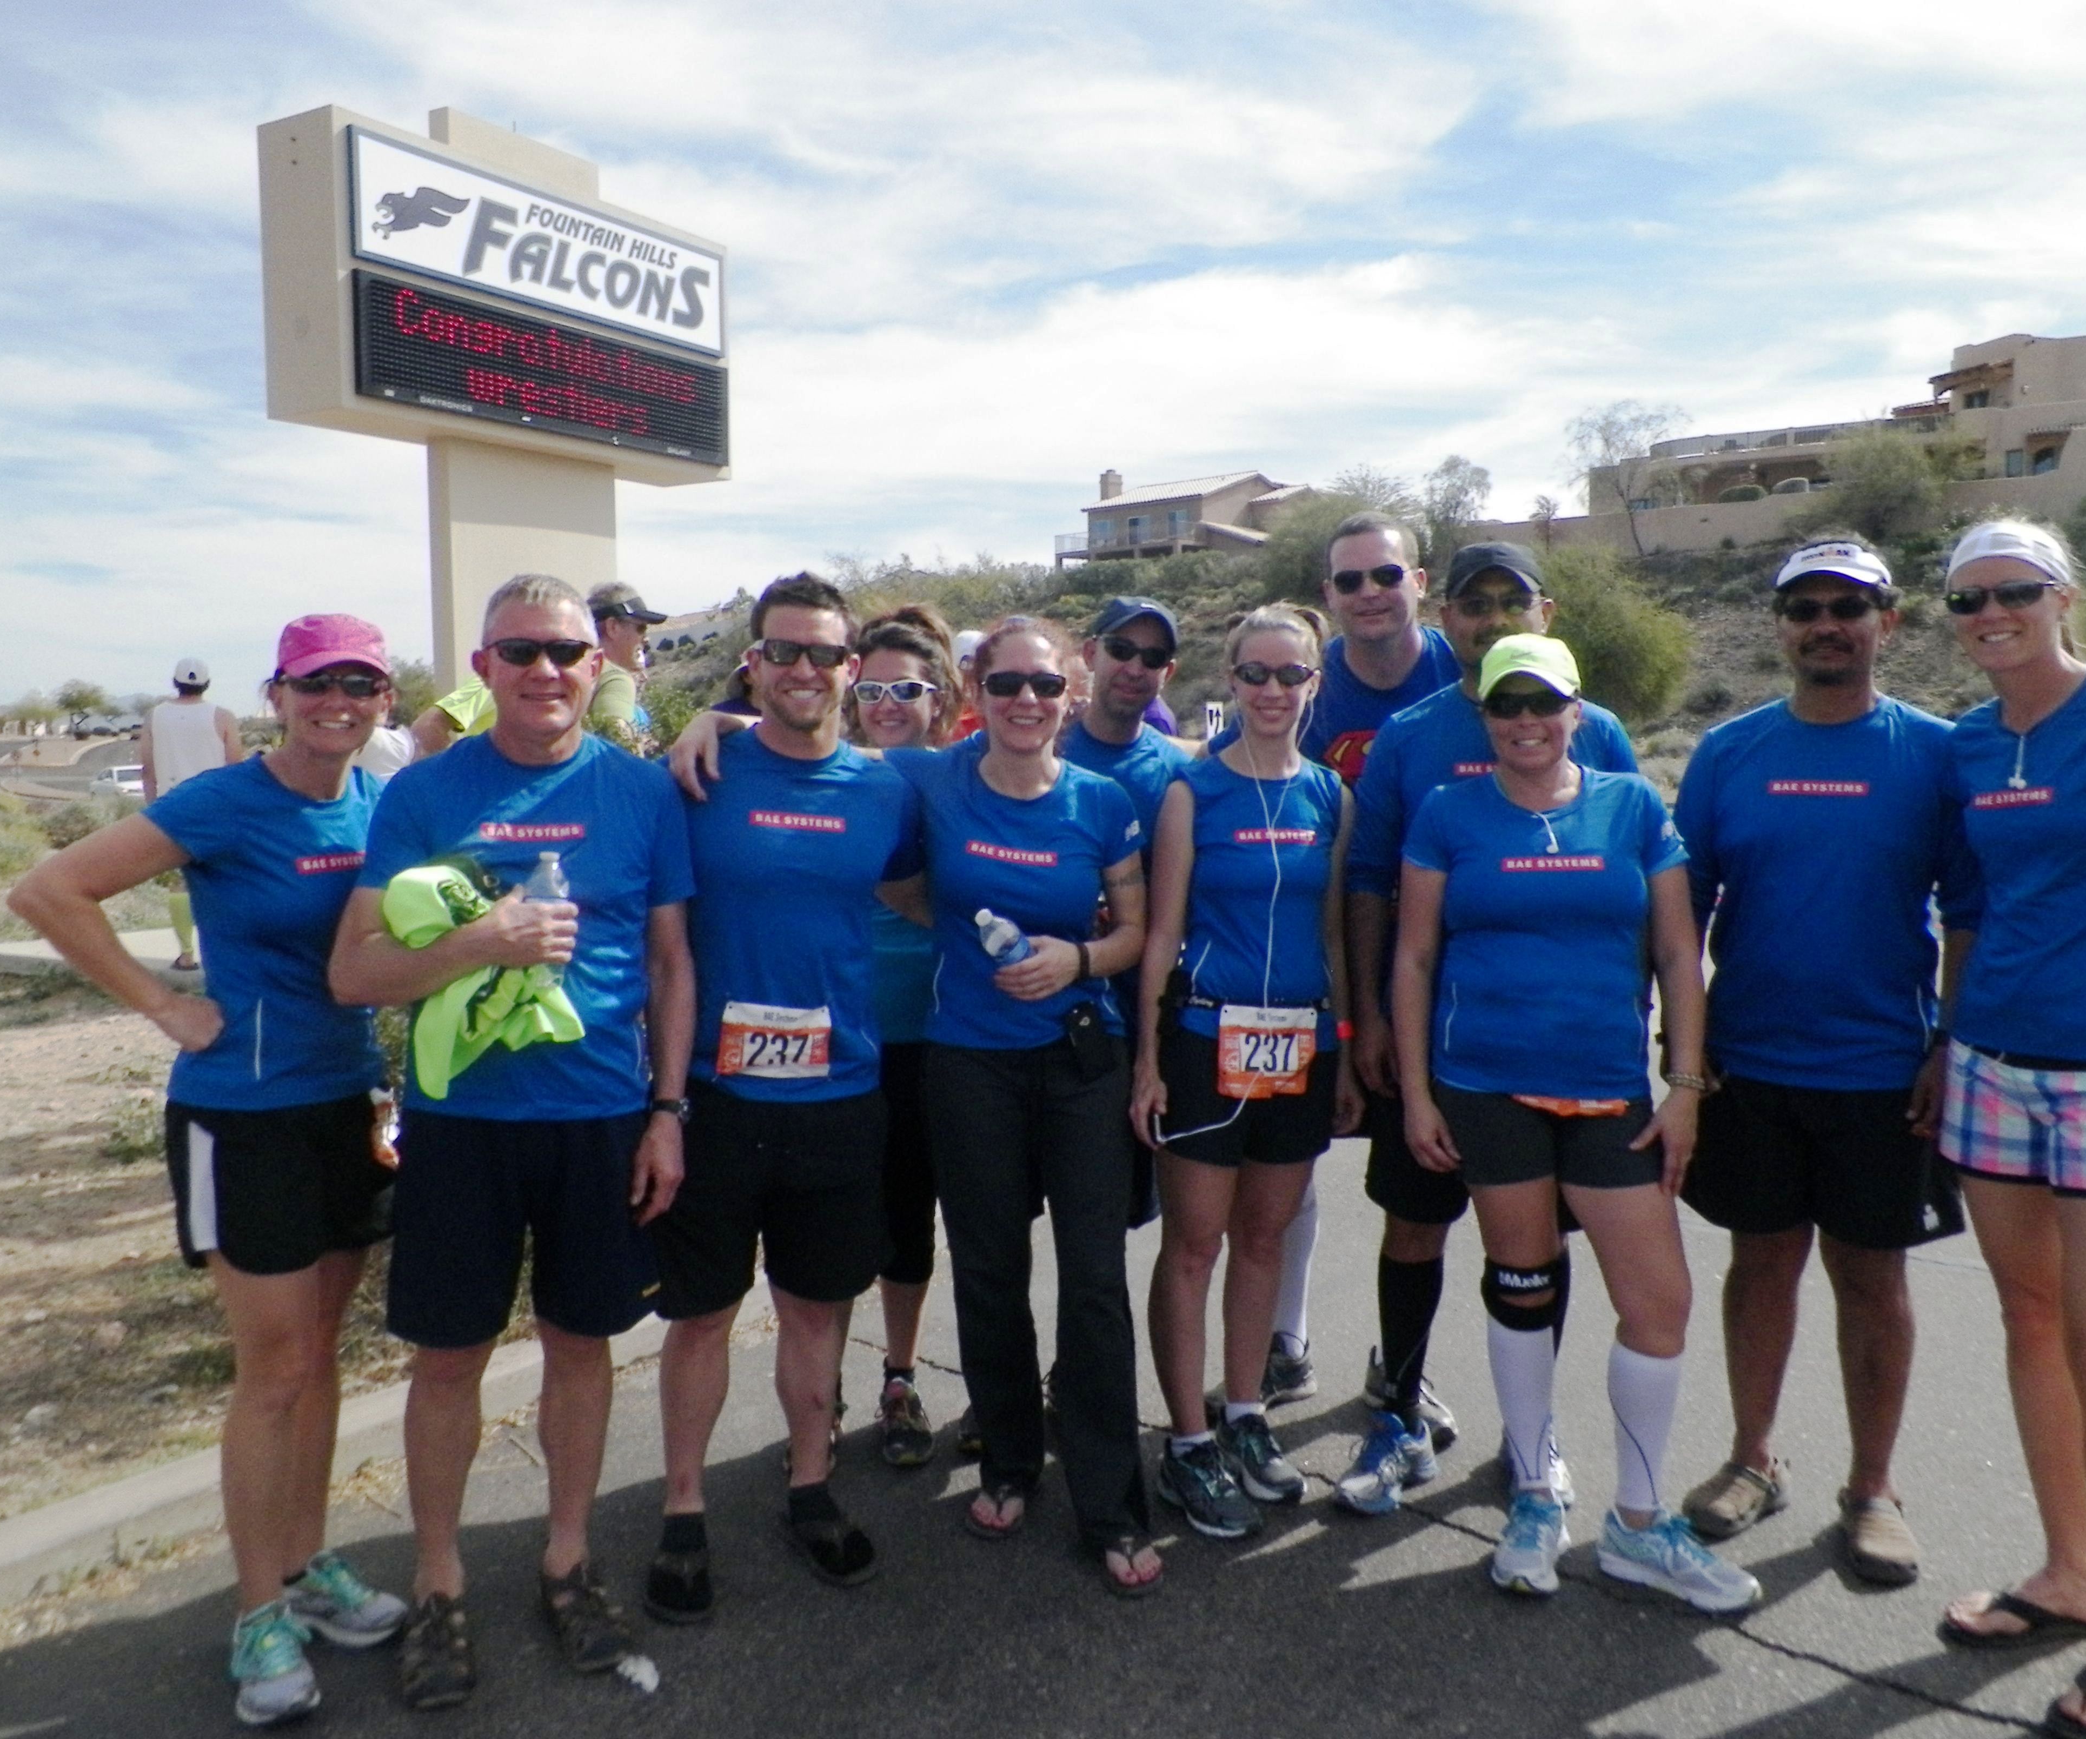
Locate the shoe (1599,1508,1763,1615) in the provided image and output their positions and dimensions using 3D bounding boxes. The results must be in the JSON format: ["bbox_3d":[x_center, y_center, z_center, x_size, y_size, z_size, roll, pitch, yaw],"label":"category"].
[{"bbox_3d":[1.090,1.161,2.862,0.265,0.105,0.100,3,6,34],"label":"shoe"}]

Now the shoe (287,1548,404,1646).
[{"bbox_3d":[-1.177,1.202,2.823,0.265,0.105,0.100,3,6,36],"label":"shoe"}]

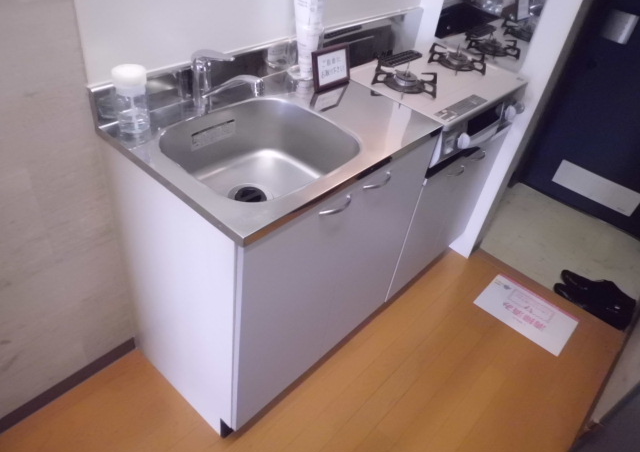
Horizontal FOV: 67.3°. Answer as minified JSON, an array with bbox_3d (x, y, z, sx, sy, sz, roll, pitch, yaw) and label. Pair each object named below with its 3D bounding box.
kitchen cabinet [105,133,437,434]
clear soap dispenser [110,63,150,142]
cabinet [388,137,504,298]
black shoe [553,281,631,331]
[{"bbox_3d":[-0.136,0.078,1.463,0.485,0.811,0.711,34,46,26],"label":"kitchen cabinet"},{"bbox_3d":[-0.411,-0.274,1.058,0.072,0.127,0.072,34,46,26],"label":"clear soap dispenser"},{"bbox_3d":[0.289,-0.139,1.910,0.474,0.644,0.589,34,46,26],"label":"cabinet"},{"bbox_3d":[1.180,0.340,2.086,0.307,0.104,0.109,34,46,26],"label":"black shoe"}]

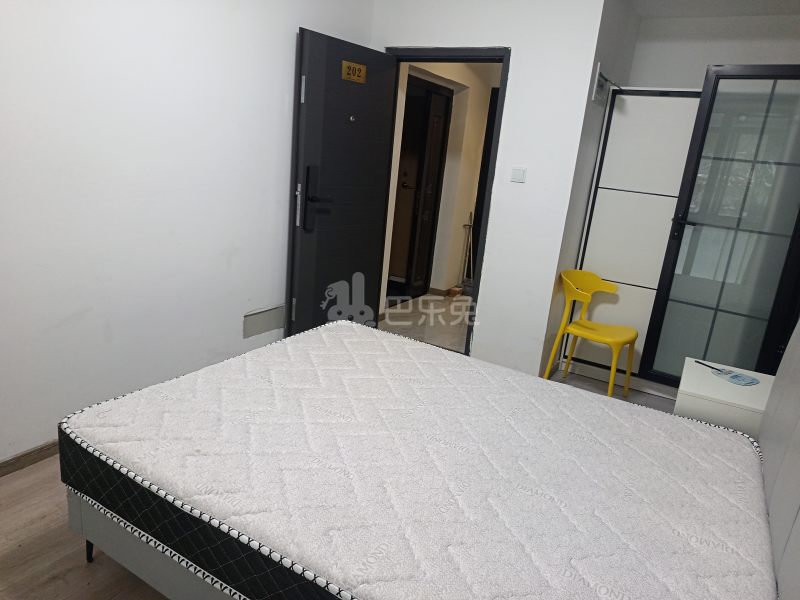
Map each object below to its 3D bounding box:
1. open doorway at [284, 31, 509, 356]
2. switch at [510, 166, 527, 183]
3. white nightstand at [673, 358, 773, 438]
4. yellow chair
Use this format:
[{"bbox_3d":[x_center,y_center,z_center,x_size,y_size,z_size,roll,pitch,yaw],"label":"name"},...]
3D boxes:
[{"bbox_3d":[-0.032,-0.525,3.431,0.900,2.050,0.980,15,19,29],"label":"open doorway"},{"bbox_3d":[0.694,-0.729,3.234,0.087,0.087,0.011,14,18,28],"label":"switch"},{"bbox_3d":[1.469,0.625,2.548,0.420,0.510,0.520,14,18,28],"label":"white nightstand"},{"bbox_3d":[1.186,0.229,3.375,0.460,0.770,0.455,17,19,35],"label":"yellow chair"}]

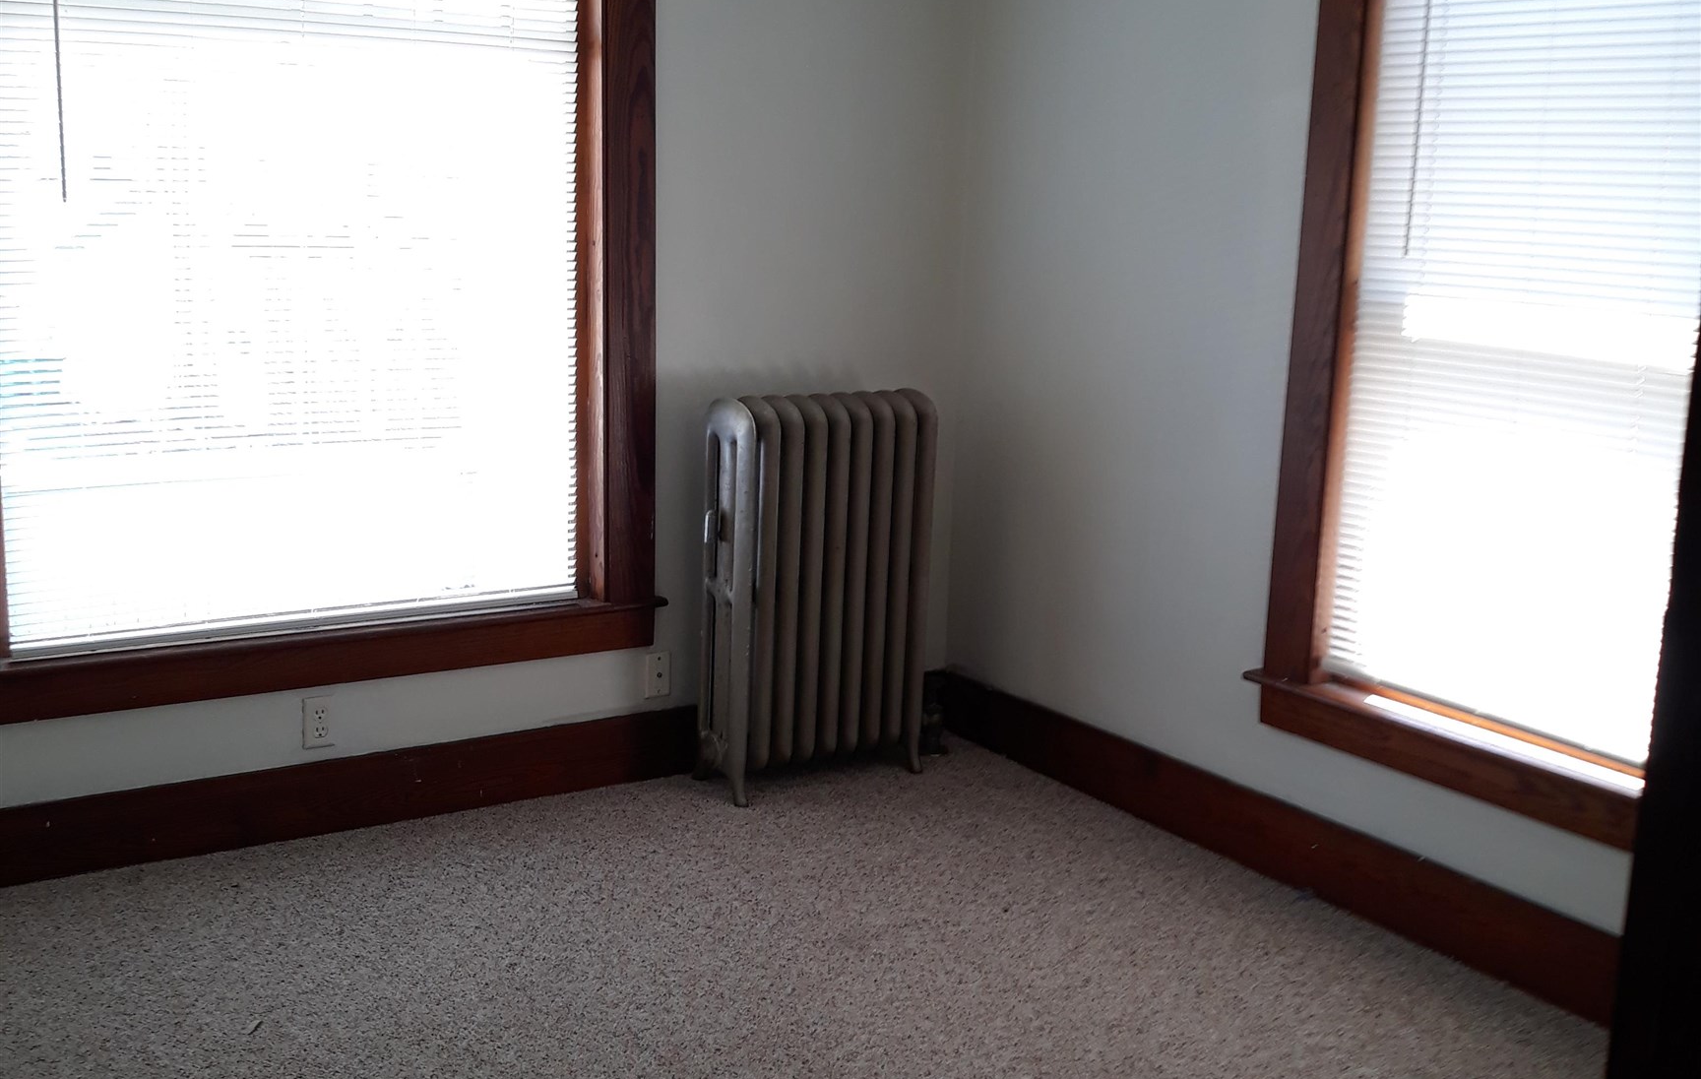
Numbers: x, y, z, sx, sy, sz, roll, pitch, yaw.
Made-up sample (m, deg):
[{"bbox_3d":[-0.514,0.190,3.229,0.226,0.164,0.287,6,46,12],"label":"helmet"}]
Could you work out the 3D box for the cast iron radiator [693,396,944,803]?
[{"bbox_3d":[-0.088,0.123,4.498,0.560,0.957,0.222,-5,13,-32],"label":"cast iron radiator"}]

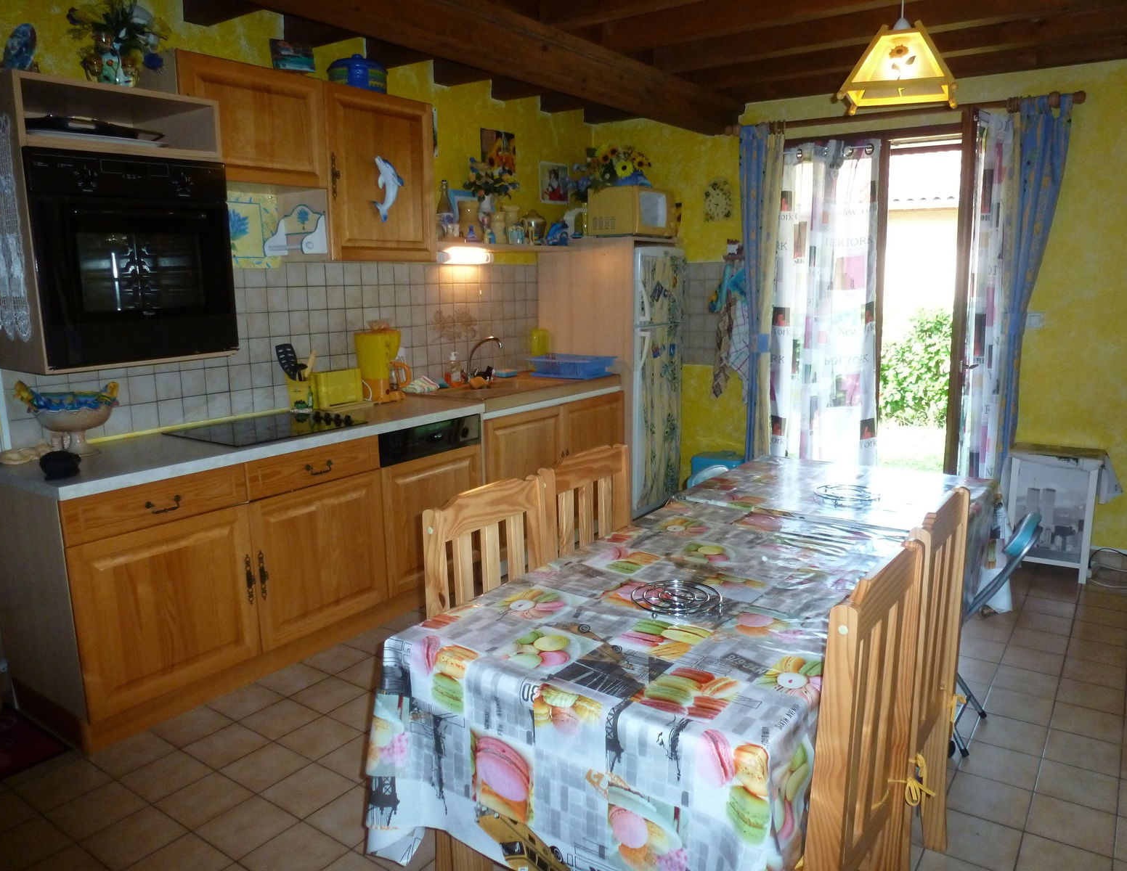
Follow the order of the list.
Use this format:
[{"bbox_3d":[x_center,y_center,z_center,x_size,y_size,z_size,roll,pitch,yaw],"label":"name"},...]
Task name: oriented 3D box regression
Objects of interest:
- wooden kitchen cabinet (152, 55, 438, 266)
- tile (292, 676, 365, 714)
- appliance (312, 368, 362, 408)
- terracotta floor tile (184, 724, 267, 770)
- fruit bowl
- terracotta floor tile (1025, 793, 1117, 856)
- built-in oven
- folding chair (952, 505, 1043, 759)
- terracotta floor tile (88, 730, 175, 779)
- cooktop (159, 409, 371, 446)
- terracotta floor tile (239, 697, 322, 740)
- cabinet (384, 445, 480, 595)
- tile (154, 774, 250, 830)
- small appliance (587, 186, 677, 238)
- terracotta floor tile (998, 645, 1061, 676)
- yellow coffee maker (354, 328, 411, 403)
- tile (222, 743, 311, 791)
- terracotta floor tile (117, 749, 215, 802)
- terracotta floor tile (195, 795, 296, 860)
[{"bbox_3d":[-1.096,-1.083,3.362,0.360,0.711,1.235,7,13,35],"label":"wooden kitchen cabinet"},{"bbox_3d":[-0.824,0.914,2.832,0.195,0.010,0.195,7,13,35],"label":"tile"},{"bbox_3d":[-1.075,-0.223,3.758,0.120,0.160,0.250,6,12,36],"label":"appliance"},{"bbox_3d":[-1.025,0.941,2.449,0.192,0.010,0.192,6,12,36],"label":"terracotta floor tile"},{"bbox_3d":[-1.671,-0.053,2.736,0.335,0.240,0.225,-8,12,-31],"label":"fruit bowl"},{"bbox_3d":[1.256,0.960,1.993,0.192,0.010,0.192,6,12,36],"label":"terracotta floor tile"},{"bbox_3d":[-1.460,-0.544,2.563,0.550,0.605,0.595,6,12,36],"label":"built-in oven"},{"bbox_3d":[1.127,0.551,2.393,0.460,0.700,0.430,7,13,39],"label":"folding chair"},{"bbox_3d":[-1.325,0.983,2.482,0.195,0.010,0.195,7,13,35],"label":"terracotta floor tile"},{"bbox_3d":[-1.175,-0.048,3.198,0.525,0.040,0.585,6,12,36],"label":"cooktop"},{"bbox_3d":[-0.937,0.942,2.676,0.195,0.010,0.195,7,13,35],"label":"terracotta floor tile"},{"bbox_3d":[-0.782,0.331,3.684,0.580,0.554,0.610,7,13,35],"label":"cabinet"},{"bbox_3d":[-1.003,1.021,2.246,0.195,0.010,0.195,7,13,35],"label":"tile"},{"bbox_3d":[0.417,-1.343,4.900,0.345,0.272,0.470,6,12,36],"label":"small appliance"},{"bbox_3d":[1.671,0.802,2.879,0.192,0.010,0.192,6,12,36],"label":"terracotta floor tile"},{"bbox_3d":[-0.883,-0.336,3.933,0.160,0.340,0.220,6,12,36],"label":"yellow coffee maker"},{"bbox_3d":[-0.887,0.992,2.403,0.195,0.010,0.195,7,13,35],"label":"tile"},{"bbox_3d":[-1.164,1.001,2.364,0.195,0.010,0.195,7,13,35],"label":"terracotta floor tile"},{"bbox_3d":[-0.841,1.039,2.130,0.195,0.010,0.195,7,13,35],"label":"terracotta floor tile"}]

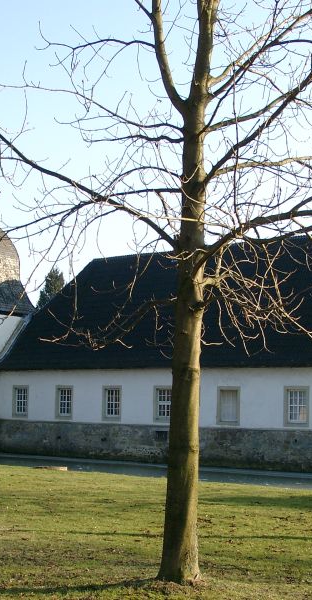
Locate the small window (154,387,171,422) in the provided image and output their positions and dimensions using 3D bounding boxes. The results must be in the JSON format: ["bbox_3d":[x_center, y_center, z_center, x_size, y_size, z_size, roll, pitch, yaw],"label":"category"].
[{"bbox_3d":[0.339,4.331,38.214,1.020,1.520,0.200,-4,-8,35],"label":"small window"}]

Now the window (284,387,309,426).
[{"bbox_3d":[5.311,4.022,34.752,1.030,1.520,0.200,-4,-8,35],"label":"window"}]

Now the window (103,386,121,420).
[{"bbox_3d":[-1.877,4.468,39.763,1.020,1.520,0.200,-4,-8,35],"label":"window"}]

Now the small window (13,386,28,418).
[{"bbox_3d":[-6.257,4.740,42.813,0.990,1.520,0.200,-4,-8,35],"label":"small window"}]

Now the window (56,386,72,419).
[{"bbox_3d":[-3.803,4.325,38.920,0.949,1.425,0.200,-3,-6,34],"label":"window"}]

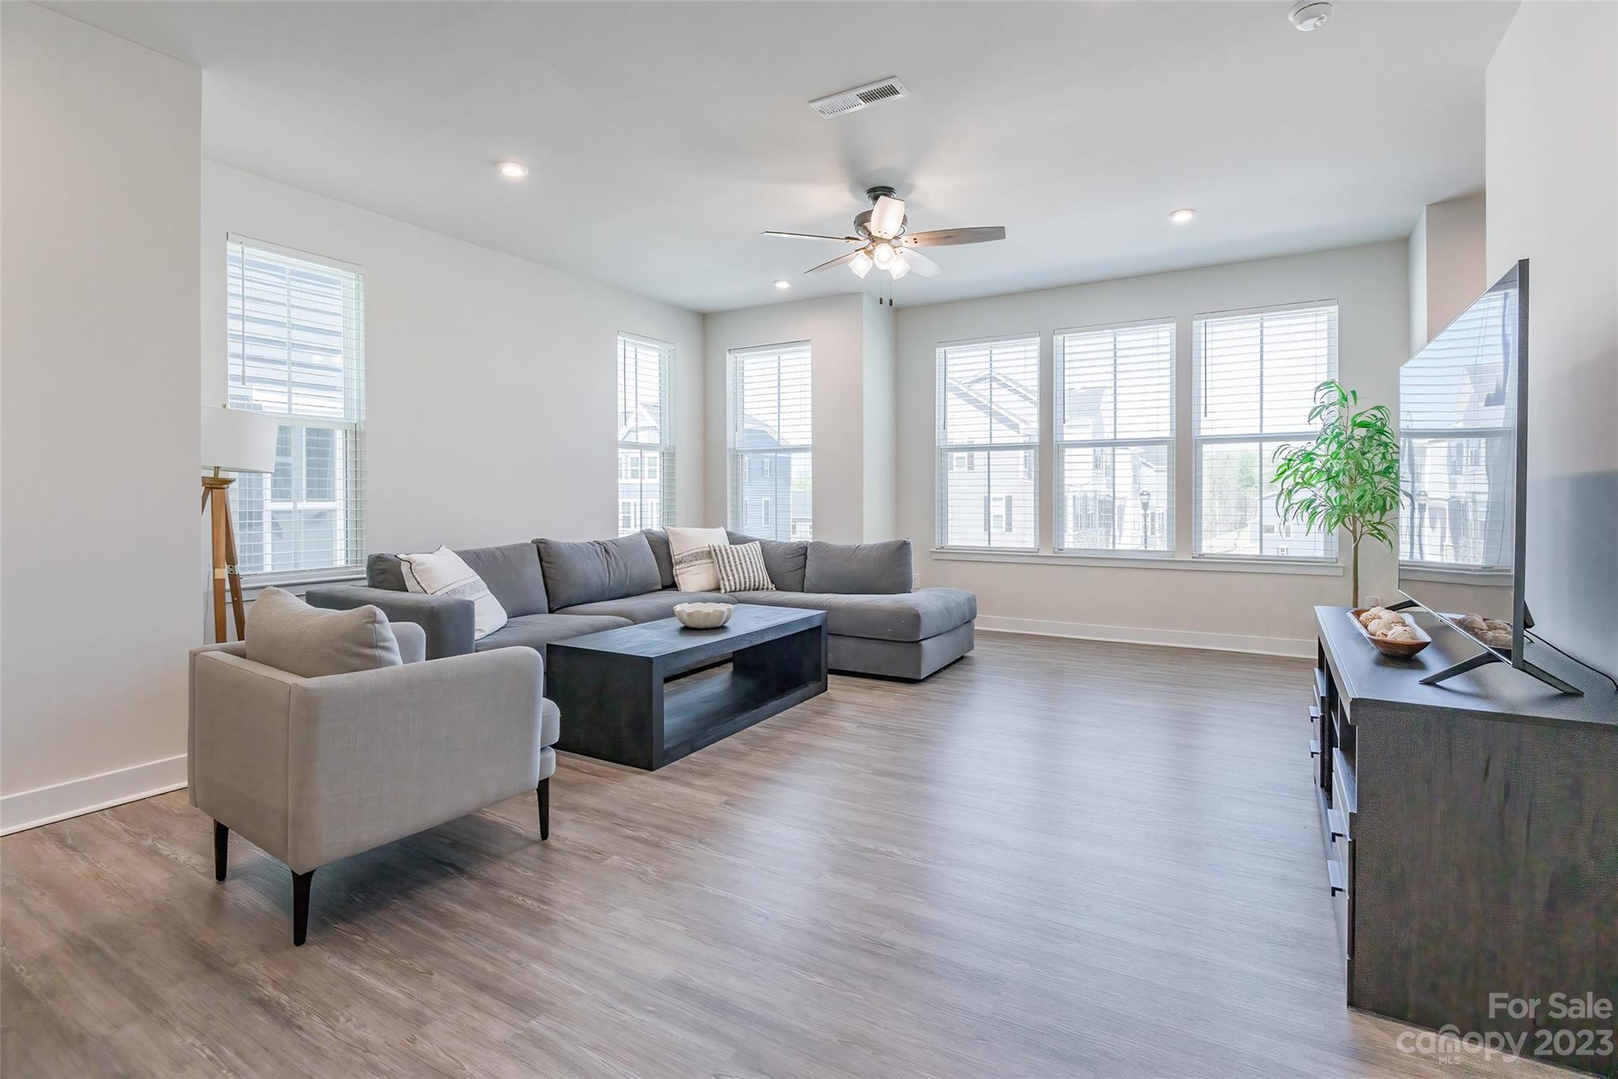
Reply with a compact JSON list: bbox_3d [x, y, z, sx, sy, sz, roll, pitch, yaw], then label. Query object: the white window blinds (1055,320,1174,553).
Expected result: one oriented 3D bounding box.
[{"bbox_3d":[2.313,-0.760,5.467,0.850,1.750,0.060,1,3,29],"label":"white window blinds"}]

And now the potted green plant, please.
[{"bbox_3d":[3.020,-0.022,4.080,0.740,1.750,0.720,1,3,29],"label":"potted green plant"}]

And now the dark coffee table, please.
[{"bbox_3d":[-0.521,0.661,3.614,0.580,0.452,1.380,1,3,30],"label":"dark coffee table"}]

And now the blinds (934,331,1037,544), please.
[{"bbox_3d":[1.467,-0.787,5.935,0.850,1.750,0.060,1,3,29],"label":"blinds"}]

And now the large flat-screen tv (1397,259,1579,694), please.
[{"bbox_3d":[1.850,-0.153,2.100,0.280,0.925,1.460,2,3,32],"label":"large flat-screen tv"}]

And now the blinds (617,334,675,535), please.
[{"bbox_3d":[-1.318,-0.797,5.900,0.060,1.710,0.630,2,3,33],"label":"blinds"}]

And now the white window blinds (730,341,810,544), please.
[{"bbox_3d":[-0.340,-0.806,6.200,0.820,1.740,0.060,1,3,27],"label":"white window blinds"}]

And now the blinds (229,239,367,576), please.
[{"bbox_3d":[-2.700,-0.676,3.820,0.060,1.710,0.640,2,3,33],"label":"blinds"}]

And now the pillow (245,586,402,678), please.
[{"bbox_3d":[-1.375,0.356,2.060,0.520,0.430,0.190,2,13,36],"label":"pillow"}]

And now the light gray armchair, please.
[{"bbox_3d":[-1.285,0.631,2.205,0.730,0.690,0.750,2,3,37],"label":"light gray armchair"}]

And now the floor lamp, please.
[{"bbox_3d":[-2.620,0.161,3.200,0.510,1.510,0.510,2,3,33],"label":"floor lamp"}]

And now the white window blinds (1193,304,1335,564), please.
[{"bbox_3d":[3.157,-0.736,5.000,0.850,1.740,0.060,1,3,29],"label":"white window blinds"}]

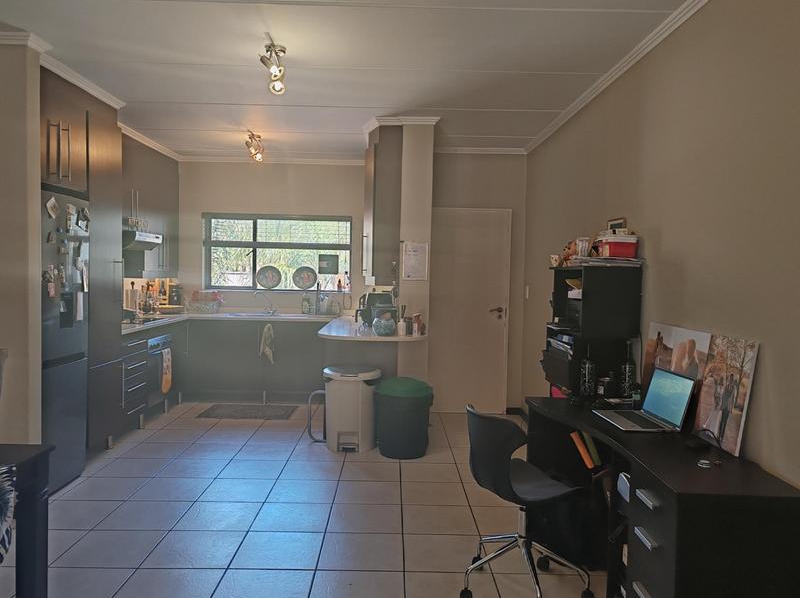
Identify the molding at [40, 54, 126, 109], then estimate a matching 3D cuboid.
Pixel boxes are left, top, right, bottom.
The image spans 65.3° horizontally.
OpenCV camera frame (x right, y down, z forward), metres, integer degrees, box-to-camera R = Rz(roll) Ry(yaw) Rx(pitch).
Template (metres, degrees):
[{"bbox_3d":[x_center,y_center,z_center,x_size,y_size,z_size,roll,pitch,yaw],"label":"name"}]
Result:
[{"bbox_3d":[-2.006,-1.369,3.990,0.050,0.062,1.150,1,3,-1],"label":"molding"}]

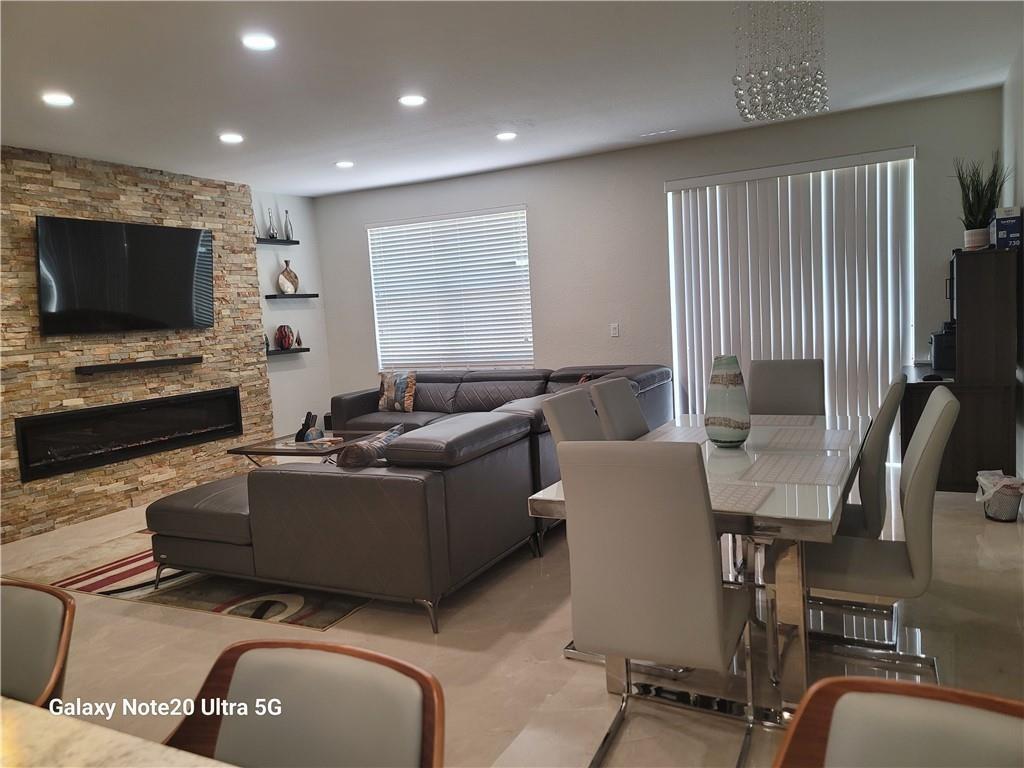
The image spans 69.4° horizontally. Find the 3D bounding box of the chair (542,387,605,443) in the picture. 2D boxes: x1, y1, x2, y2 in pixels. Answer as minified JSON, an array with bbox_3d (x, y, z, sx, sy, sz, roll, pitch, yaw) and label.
[{"bbox_3d":[0.482,0.546,2.929,0.600,1.010,0.440,0,6,29],"label":"chair"}]

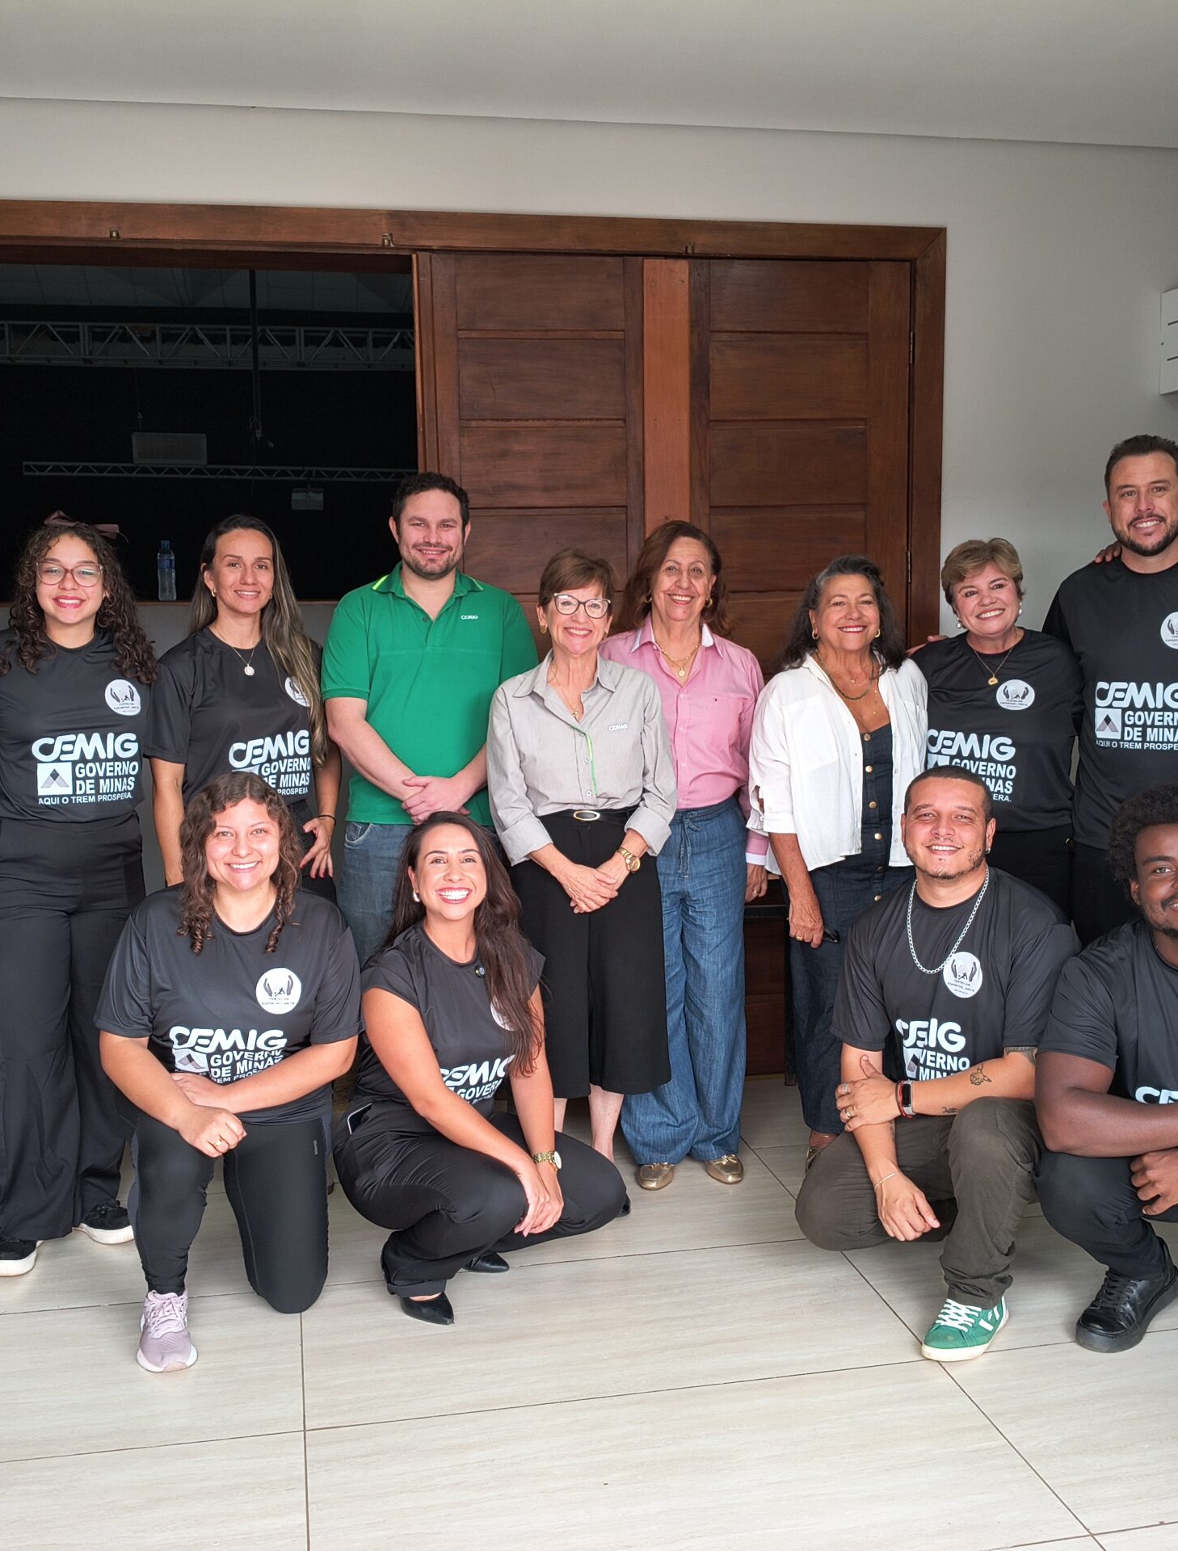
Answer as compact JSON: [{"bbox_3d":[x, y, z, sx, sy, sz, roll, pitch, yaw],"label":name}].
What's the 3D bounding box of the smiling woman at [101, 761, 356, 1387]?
[{"bbox_3d":[-0.761,0.545,3.304,0.540,1.130,0.740,-2,6,-14],"label":"smiling woman"}]

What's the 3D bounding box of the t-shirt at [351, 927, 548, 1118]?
[{"bbox_3d":[-0.311,0.547,3.405,0.420,0.460,0.320,-5,7,-35],"label":"t-shirt"}]

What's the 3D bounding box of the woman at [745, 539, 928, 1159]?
[{"bbox_3d":[0.661,0.221,4.106,0.460,1.590,0.370,-1,6,-3],"label":"woman"}]

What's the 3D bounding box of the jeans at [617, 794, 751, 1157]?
[{"bbox_3d":[0.254,0.529,4.017,0.350,0.960,0.290,0,6,4],"label":"jeans"}]

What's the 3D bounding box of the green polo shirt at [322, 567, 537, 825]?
[{"bbox_3d":[-0.399,-0.194,3.911,0.540,0.650,0.300,-1,6,-6],"label":"green polo shirt"}]

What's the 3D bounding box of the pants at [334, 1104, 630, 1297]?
[{"bbox_3d":[-0.284,0.894,3.492,0.540,0.370,0.560,5,8,42],"label":"pants"}]

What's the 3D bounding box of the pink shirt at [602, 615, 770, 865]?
[{"bbox_3d":[0.249,-0.088,3.962,0.430,0.620,0.270,0,6,5],"label":"pink shirt"}]

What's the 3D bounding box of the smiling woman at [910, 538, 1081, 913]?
[{"bbox_3d":[0.977,0.222,3.720,0.470,1.585,0.340,2,7,20],"label":"smiling woman"}]

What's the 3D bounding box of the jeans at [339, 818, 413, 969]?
[{"bbox_3d":[-0.406,0.535,4.007,0.410,0.950,0.280,-1,6,-6],"label":"jeans"}]

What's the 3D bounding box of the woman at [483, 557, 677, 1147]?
[{"bbox_3d":[-0.018,0.245,3.740,0.450,1.565,0.340,-1,7,-4],"label":"woman"}]

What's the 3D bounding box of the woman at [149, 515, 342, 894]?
[{"bbox_3d":[-0.832,0.210,3.780,0.460,1.650,0.340,-5,8,-30],"label":"woman"}]

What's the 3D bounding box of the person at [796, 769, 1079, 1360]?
[{"bbox_3d":[0.724,0.531,3.200,0.560,1.100,0.680,1,7,16],"label":"person"}]

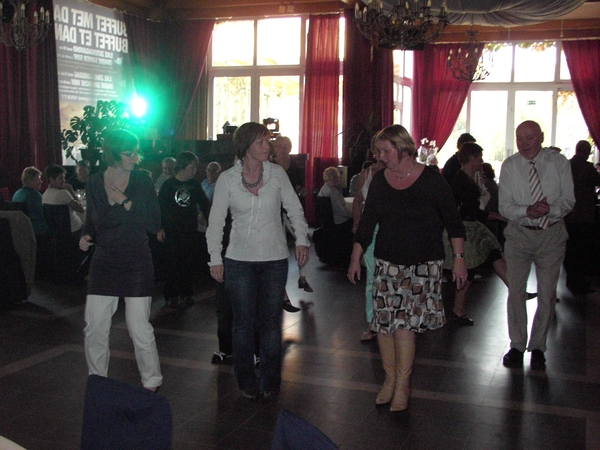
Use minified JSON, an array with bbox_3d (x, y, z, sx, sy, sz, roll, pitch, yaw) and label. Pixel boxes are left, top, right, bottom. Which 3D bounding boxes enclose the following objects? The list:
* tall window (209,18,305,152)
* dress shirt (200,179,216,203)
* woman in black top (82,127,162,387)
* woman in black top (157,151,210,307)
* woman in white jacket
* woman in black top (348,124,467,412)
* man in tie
[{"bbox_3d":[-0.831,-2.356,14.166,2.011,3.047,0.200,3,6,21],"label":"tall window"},{"bbox_3d":[-1.069,-0.332,9.000,0.420,0.500,0.270,1,6,0],"label":"dress shirt"},{"bbox_3d":[-1.117,0.221,4.678,0.500,1.632,0.380,0,6,-8],"label":"woman in black top"},{"bbox_3d":[-1.142,0.027,7.226,0.560,1.482,0.320,0,6,-10],"label":"woman in black top"},{"bbox_3d":[-0.270,0.220,4.574,0.590,1.678,0.340,0,6,-8],"label":"woman in white jacket"},{"bbox_3d":[0.643,0.245,4.464,0.600,1.674,0.370,5,7,32],"label":"woman in black top"},{"bbox_3d":[1.689,0.131,5.355,0.510,1.742,0.360,3,6,20],"label":"man in tie"}]

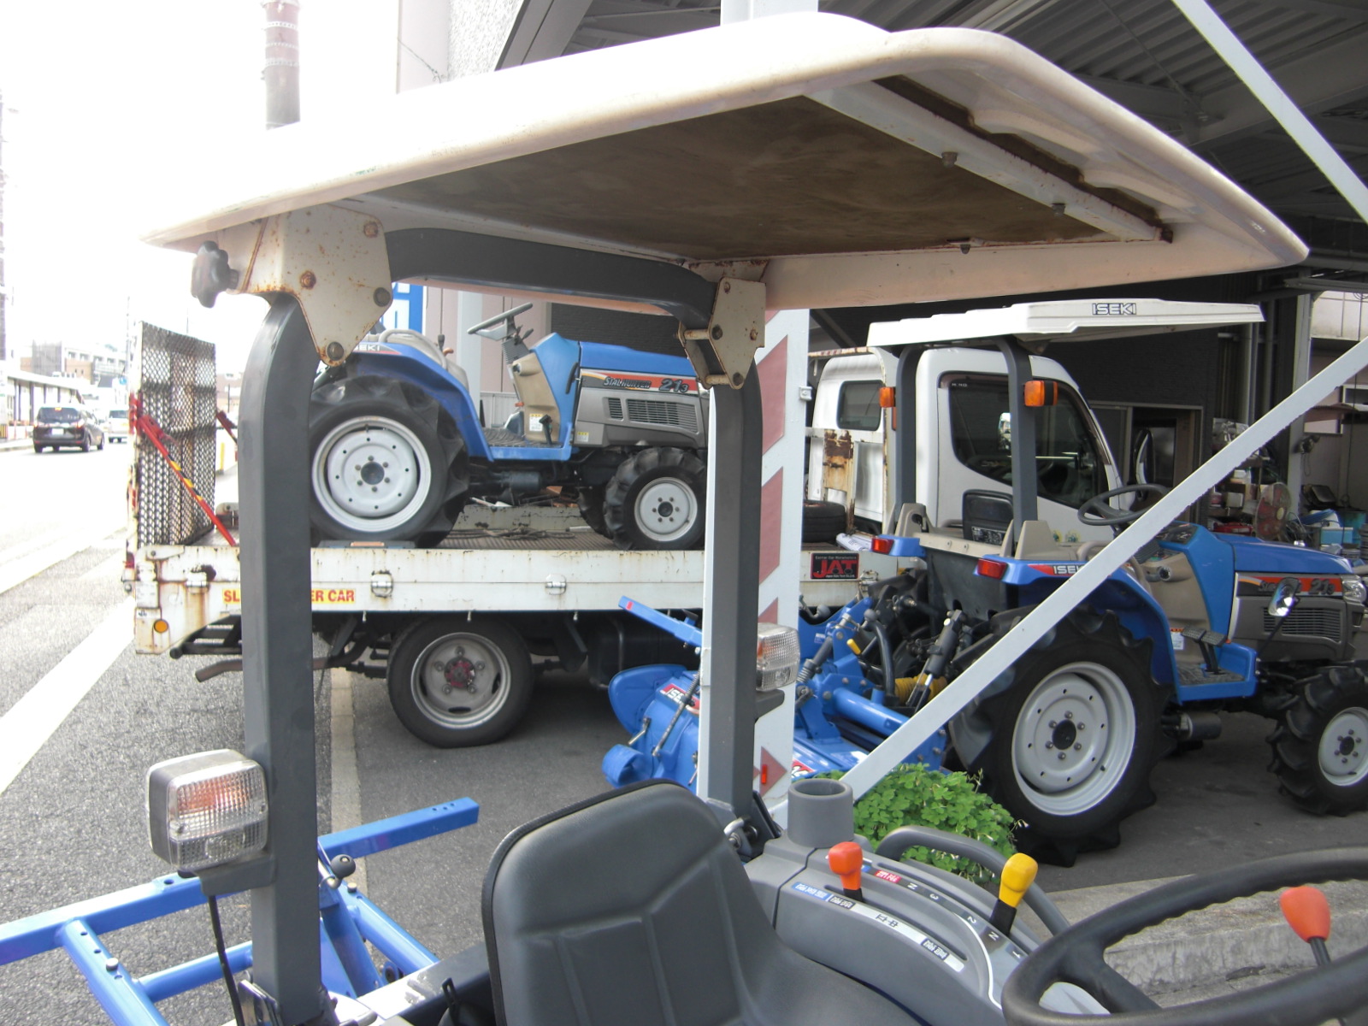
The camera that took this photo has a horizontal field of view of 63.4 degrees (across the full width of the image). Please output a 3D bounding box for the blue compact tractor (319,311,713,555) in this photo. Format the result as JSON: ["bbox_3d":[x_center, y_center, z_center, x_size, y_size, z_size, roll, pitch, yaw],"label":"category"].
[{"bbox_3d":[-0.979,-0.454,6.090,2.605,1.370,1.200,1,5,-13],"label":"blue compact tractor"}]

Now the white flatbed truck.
[{"bbox_3d":[-0.137,0.045,6.265,5.095,2.060,1.800,1,5,-13],"label":"white flatbed truck"}]

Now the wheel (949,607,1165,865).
[{"bbox_3d":[1.375,0.807,4.077,0.930,0.930,0.240,0,5,-22],"label":"wheel"}]

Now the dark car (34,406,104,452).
[{"bbox_3d":[-23.300,-3.160,42.100,1.700,1.600,4.350,0,5,-19],"label":"dark car"}]

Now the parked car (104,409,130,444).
[{"bbox_3d":[-26.300,-4.140,52.600,1.500,1.600,3.600,0,5,-19],"label":"parked car"}]

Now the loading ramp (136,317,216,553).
[{"bbox_3d":[-2.573,-0.353,5.634,0.100,1.086,1.700,2,5,-13],"label":"loading ramp"}]

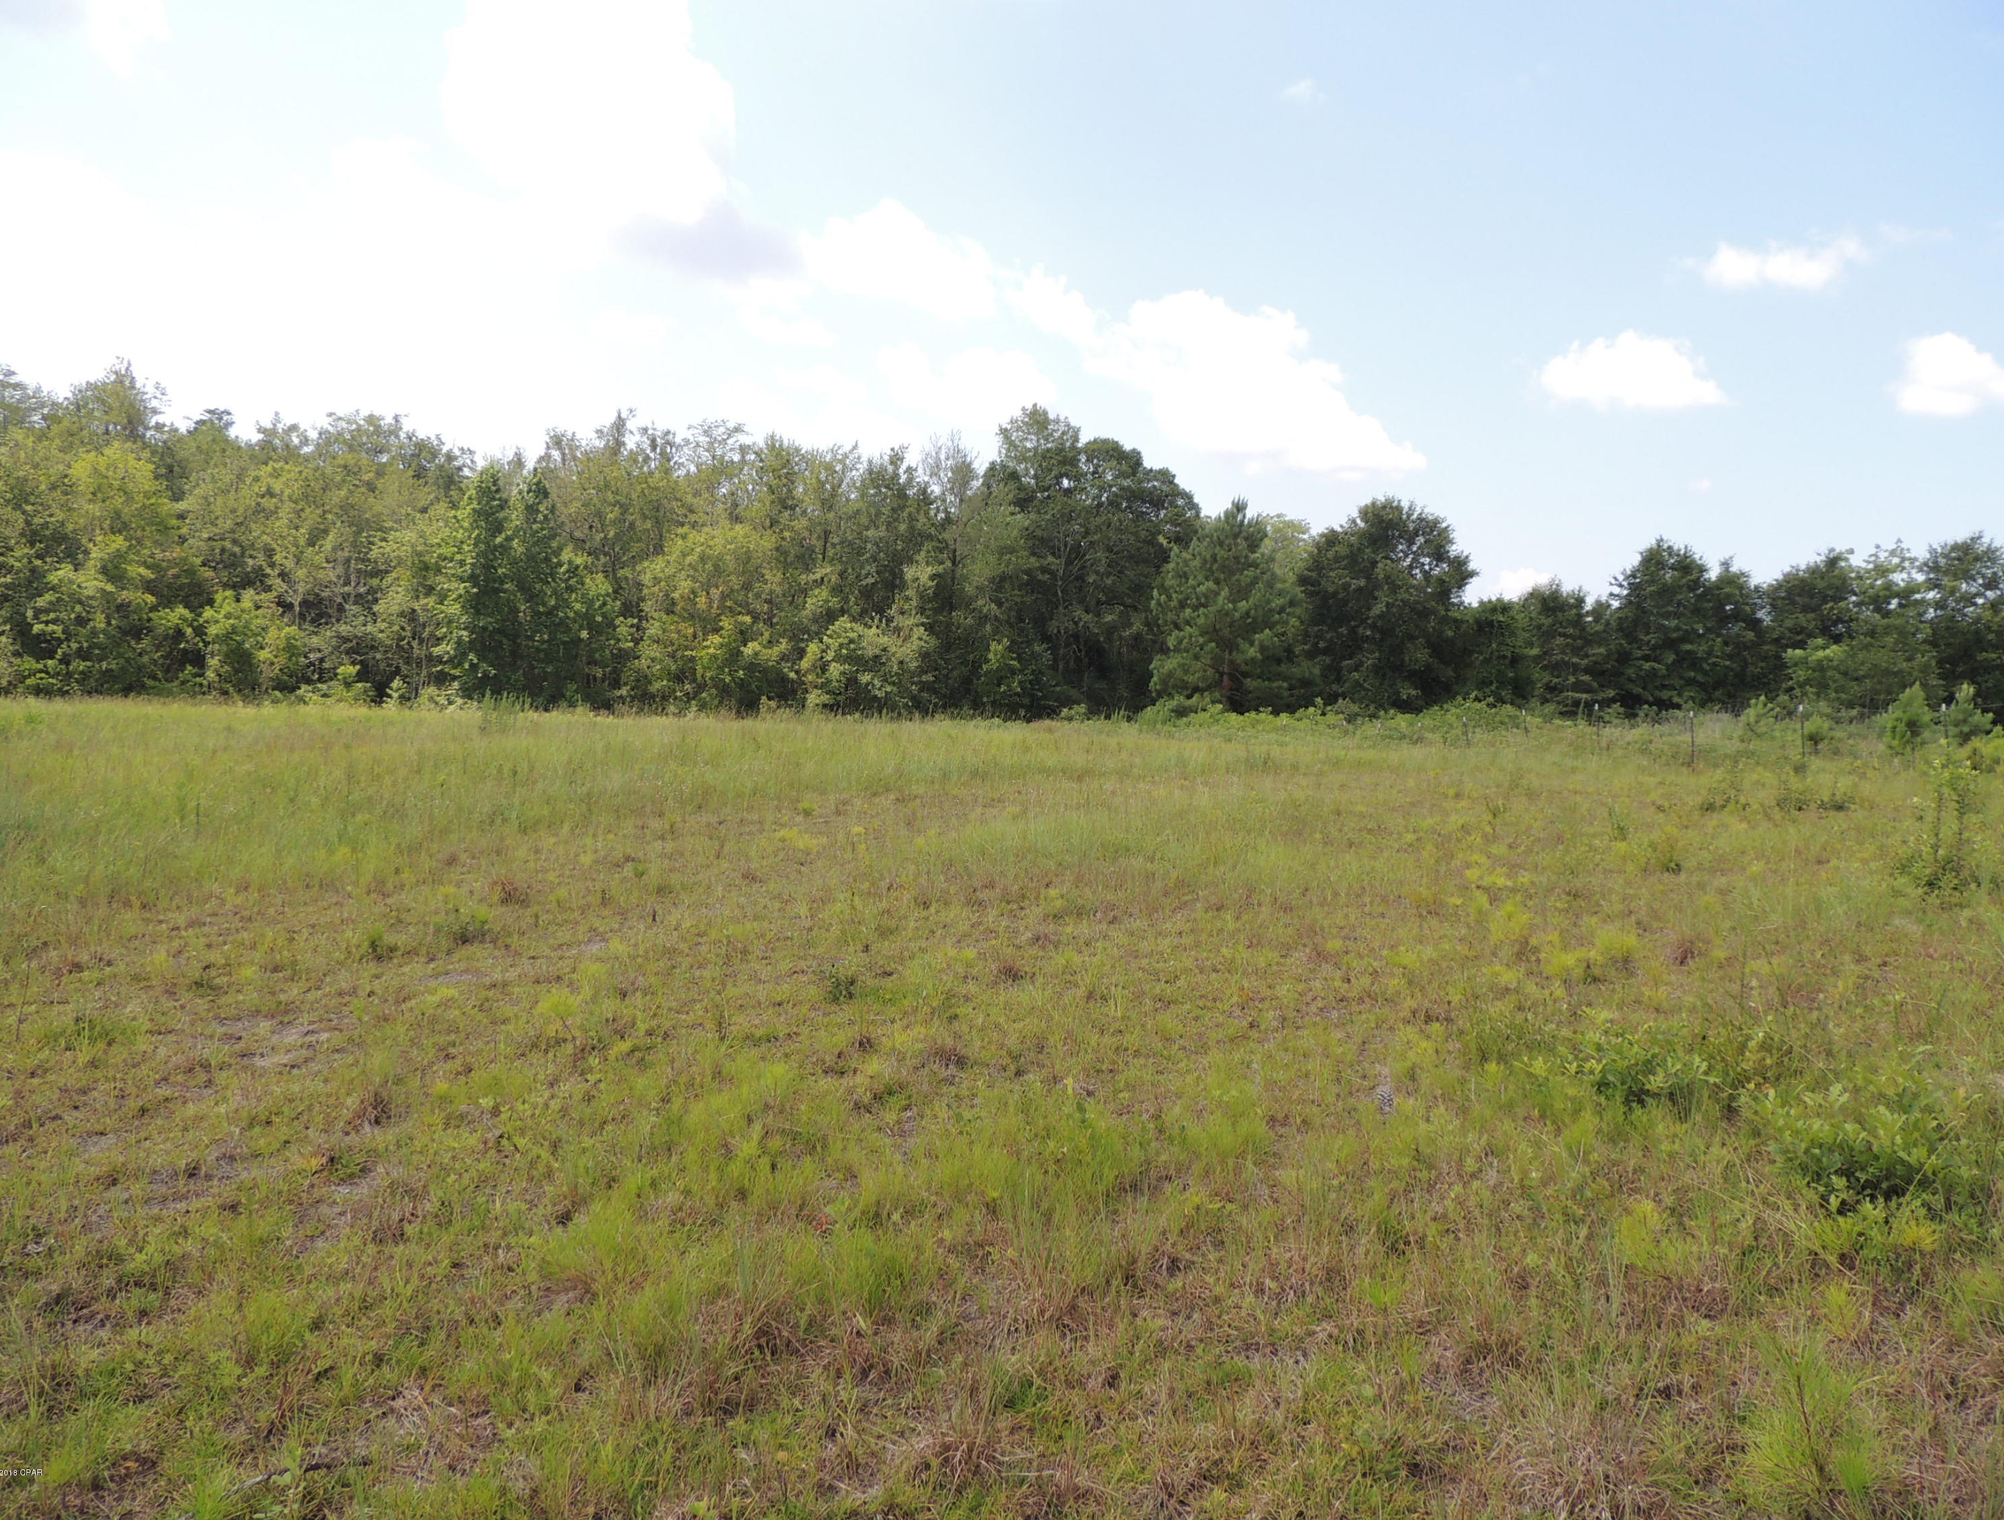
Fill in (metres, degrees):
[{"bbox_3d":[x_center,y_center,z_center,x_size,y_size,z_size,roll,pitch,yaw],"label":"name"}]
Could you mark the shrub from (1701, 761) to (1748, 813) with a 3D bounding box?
[{"bbox_3d":[10.028,0.370,19.500,0.569,0.697,0.540,1,3,27],"label":"shrub"}]

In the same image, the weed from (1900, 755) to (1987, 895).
[{"bbox_3d":[7.691,0.514,11.500,0.559,1.099,0.531,2,3,34],"label":"weed"}]

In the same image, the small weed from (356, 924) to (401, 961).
[{"bbox_3d":[-3.768,1.100,8.500,0.240,0.190,0.228,-1,3,-24],"label":"small weed"}]

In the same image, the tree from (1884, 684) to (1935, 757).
[{"bbox_3d":[19.347,-0.834,30.000,0.863,1.669,0.863,2,3,33],"label":"tree"}]

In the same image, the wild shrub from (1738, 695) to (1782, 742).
[{"bbox_3d":[18.866,-0.933,35.000,0.938,1.325,0.938,1,3,28],"label":"wild shrub"}]

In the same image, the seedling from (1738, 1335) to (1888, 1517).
[{"bbox_3d":[1.624,1.309,2.820,0.252,0.310,0.239,2,3,31],"label":"seedling"}]

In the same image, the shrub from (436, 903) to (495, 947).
[{"bbox_3d":[-3.437,1.063,9.000,0.344,0.237,0.310,-1,3,-21],"label":"shrub"}]

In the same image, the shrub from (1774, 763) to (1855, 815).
[{"bbox_3d":[11.149,0.385,19.300,0.939,0.672,0.704,2,3,30],"label":"shrub"}]

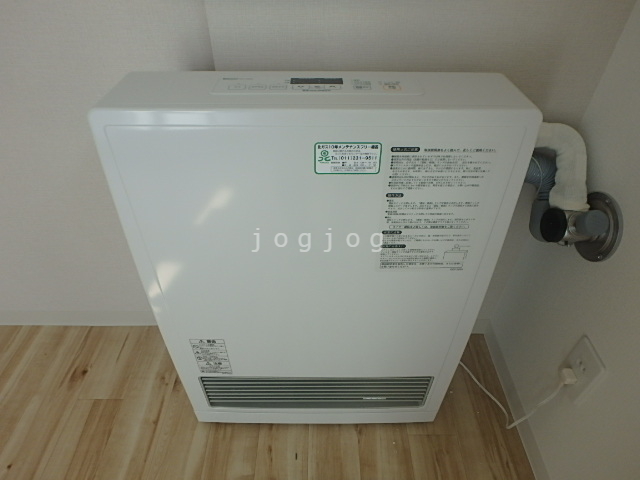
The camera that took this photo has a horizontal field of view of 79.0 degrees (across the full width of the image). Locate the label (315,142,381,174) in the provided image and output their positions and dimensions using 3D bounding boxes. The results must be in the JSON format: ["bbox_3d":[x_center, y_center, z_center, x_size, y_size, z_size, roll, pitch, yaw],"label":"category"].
[{"bbox_3d":[0.037,-0.107,0.508,0.087,0.044,0.002,0,33,0],"label":"label"}]

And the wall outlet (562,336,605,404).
[{"bbox_3d":[0.468,0.235,0.705,0.011,0.120,0.070,1,41,1],"label":"wall outlet"}]

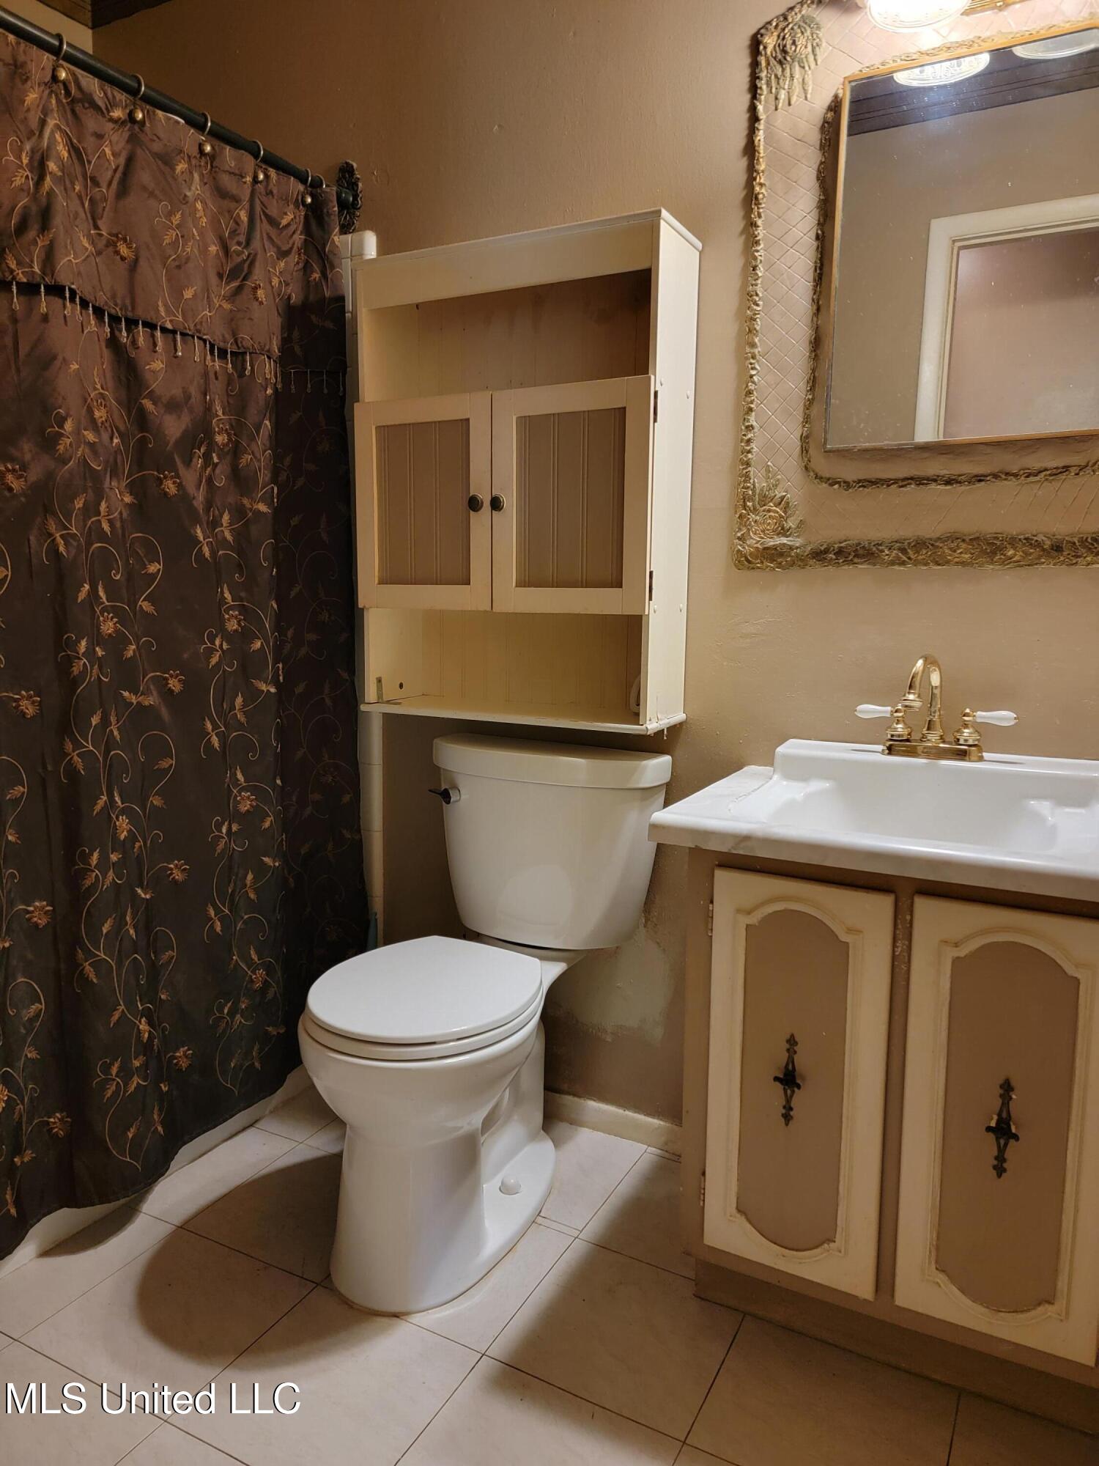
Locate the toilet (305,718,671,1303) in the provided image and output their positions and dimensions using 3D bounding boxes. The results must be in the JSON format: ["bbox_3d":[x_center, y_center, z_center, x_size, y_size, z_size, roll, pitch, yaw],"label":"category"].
[{"bbox_3d":[-0.130,0.455,1.756,0.484,0.799,0.668,5,9,28],"label":"toilet"}]

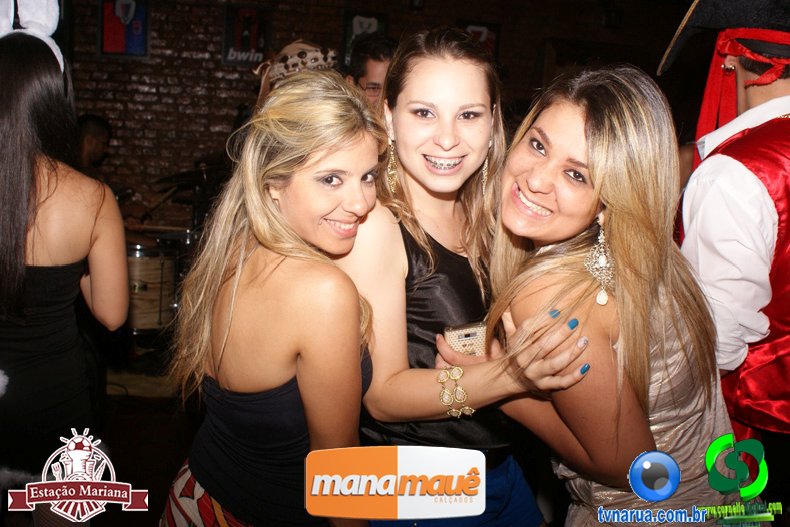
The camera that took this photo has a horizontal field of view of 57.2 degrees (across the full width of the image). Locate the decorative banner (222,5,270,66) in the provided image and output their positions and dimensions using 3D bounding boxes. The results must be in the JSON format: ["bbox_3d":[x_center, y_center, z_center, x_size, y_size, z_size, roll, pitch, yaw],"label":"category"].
[{"bbox_3d":[-1.124,-1.733,5.500,0.355,0.440,0.040,1,4,-12],"label":"decorative banner"}]

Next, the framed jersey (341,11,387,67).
[{"bbox_3d":[-0.243,-1.762,5.685,0.345,0.415,0.040,1,4,-12],"label":"framed jersey"}]

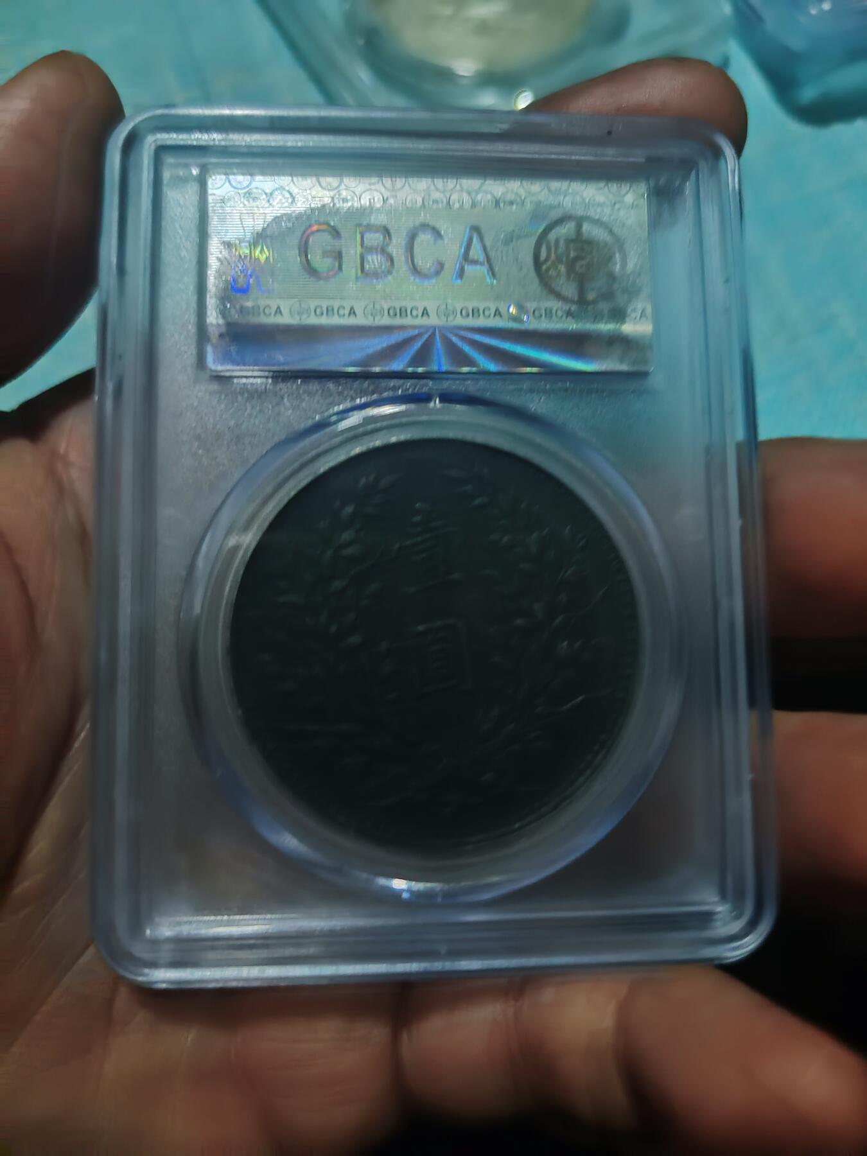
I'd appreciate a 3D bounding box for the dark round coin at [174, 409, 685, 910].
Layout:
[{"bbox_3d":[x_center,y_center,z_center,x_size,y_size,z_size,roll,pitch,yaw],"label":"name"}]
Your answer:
[{"bbox_3d":[0.000,0.006,0.088,0.048,0.006,0.048,-1,85,-4],"label":"dark round coin"}]

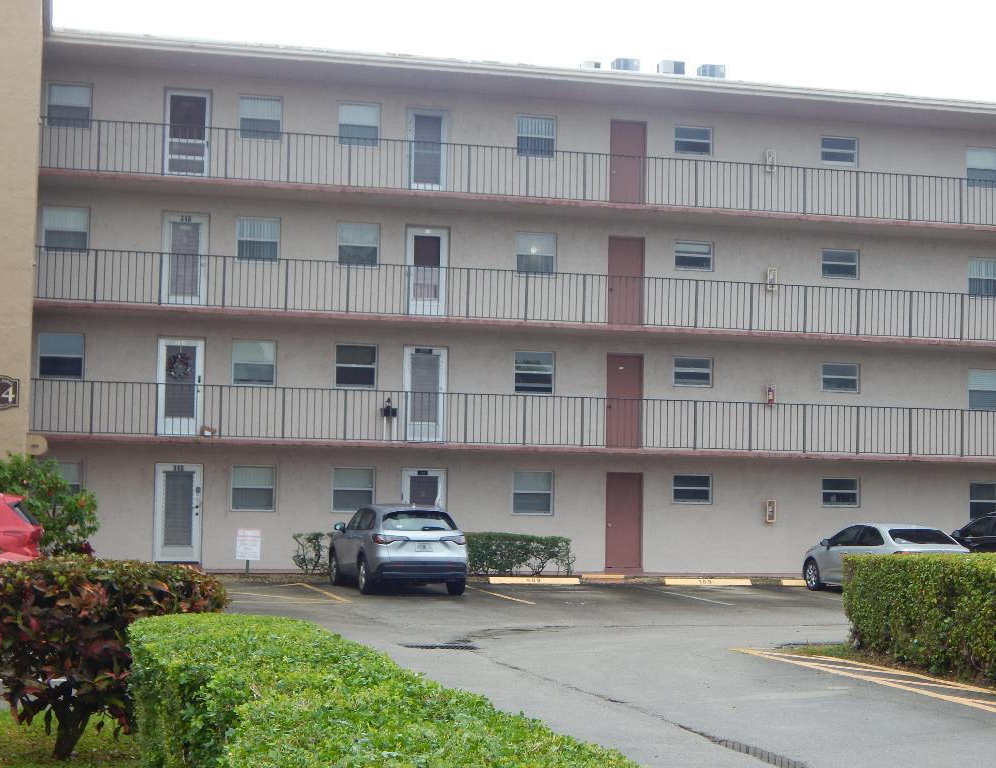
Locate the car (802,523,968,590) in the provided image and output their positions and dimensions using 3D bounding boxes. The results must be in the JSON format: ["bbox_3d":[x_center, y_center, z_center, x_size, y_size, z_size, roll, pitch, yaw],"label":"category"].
[{"bbox_3d":[7.695,3.502,36.039,1.790,1.440,4.630,2,-5,-16],"label":"car"}]

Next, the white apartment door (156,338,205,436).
[{"bbox_3d":[-6.612,0.074,37.656,0.960,2.070,0.090,2,-5,-14],"label":"white apartment door"}]

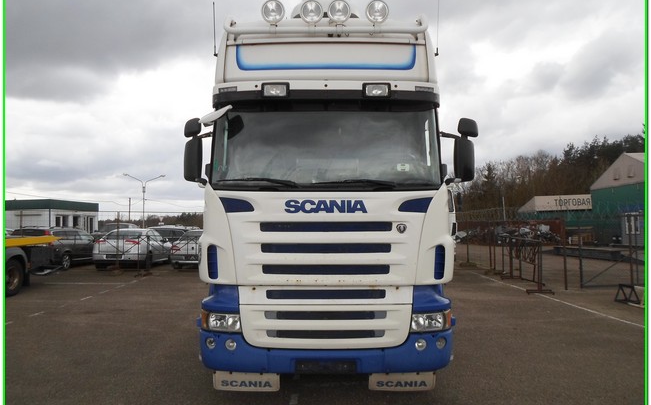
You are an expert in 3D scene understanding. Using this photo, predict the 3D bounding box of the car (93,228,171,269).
[{"bbox_3d":[-7.200,1.729,18.100,1.790,1.450,4.500,0,-2,-6],"label":"car"}]

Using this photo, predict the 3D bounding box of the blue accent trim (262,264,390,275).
[{"bbox_3d":[0.009,0.636,4.460,1.210,0.090,0.060,0,-2,0],"label":"blue accent trim"}]

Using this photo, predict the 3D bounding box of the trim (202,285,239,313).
[{"bbox_3d":[-1.020,0.925,4.570,0.400,0.260,0.280,0,-2,0],"label":"trim"}]

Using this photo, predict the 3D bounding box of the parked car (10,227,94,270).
[{"bbox_3d":[-10.300,1.722,18.500,1.840,1.550,4.700,0,-2,-4],"label":"parked car"}]

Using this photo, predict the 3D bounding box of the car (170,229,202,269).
[{"bbox_3d":[-4.680,1.777,18.500,1.780,1.440,4.500,0,-2,-4],"label":"car"}]

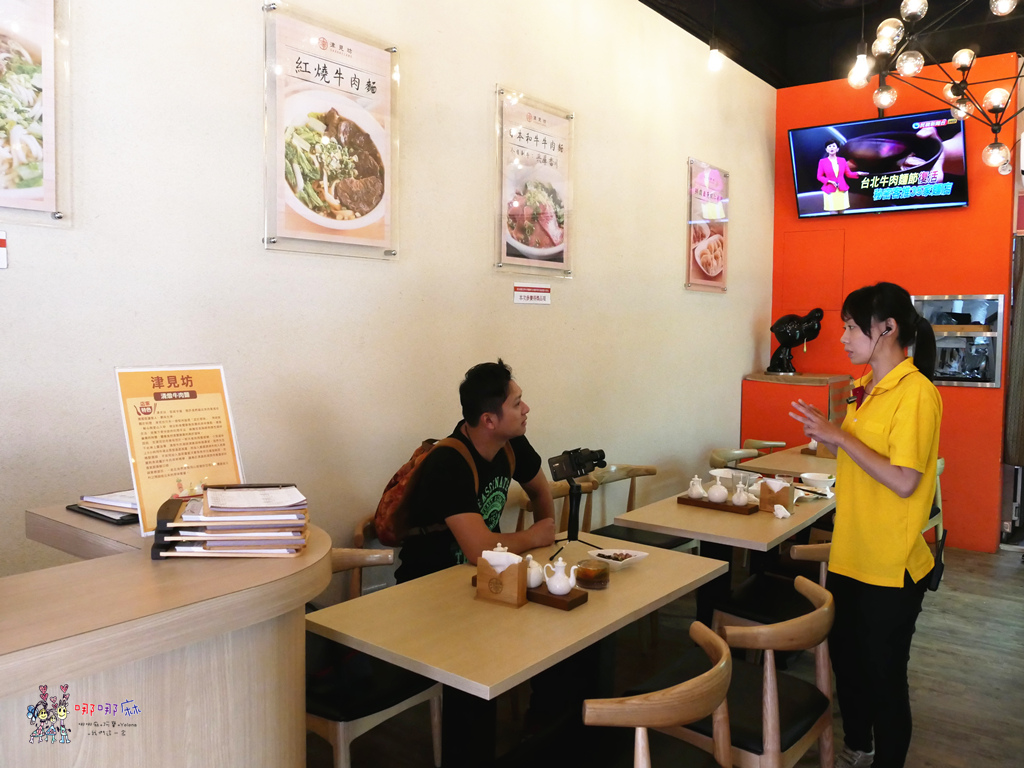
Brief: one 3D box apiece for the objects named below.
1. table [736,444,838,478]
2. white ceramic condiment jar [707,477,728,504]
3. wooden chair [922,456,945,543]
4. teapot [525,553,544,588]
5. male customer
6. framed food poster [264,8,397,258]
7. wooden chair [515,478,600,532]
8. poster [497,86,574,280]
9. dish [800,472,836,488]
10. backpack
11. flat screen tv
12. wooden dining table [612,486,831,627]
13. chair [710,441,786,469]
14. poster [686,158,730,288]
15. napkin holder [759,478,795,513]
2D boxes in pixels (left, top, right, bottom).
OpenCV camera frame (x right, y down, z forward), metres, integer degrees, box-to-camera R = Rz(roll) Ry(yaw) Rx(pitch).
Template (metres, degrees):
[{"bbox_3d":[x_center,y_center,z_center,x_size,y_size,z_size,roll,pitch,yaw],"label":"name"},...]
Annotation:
[{"bbox_3d":[1.808,0.785,4.695,0.612,0.745,1.166,4,6,38],"label":"table"},{"bbox_3d":[0.852,0.434,3.423,0.080,0.100,0.080,0,5,0],"label":"white ceramic condiment jar"},{"bbox_3d":[2.213,0.786,4.787,0.530,0.755,0.560,4,5,38],"label":"wooden chair"},{"bbox_3d":[0.047,0.501,2.233,0.085,0.092,0.085,1,4,0],"label":"teapot"},{"bbox_3d":[-0.076,0.594,2.820,0.730,1.360,0.570,4,5,38],"label":"male customer"},{"bbox_3d":[-0.627,-0.876,2.978,0.030,0.760,0.550,4,5,38],"label":"framed food poster"},{"bbox_3d":[0.324,0.857,3.707,0.510,0.750,0.550,4,6,36],"label":"wooden chair"},{"bbox_3d":[0.107,-0.869,3.671,0.030,0.762,0.585,4,6,36],"label":"poster"},{"bbox_3d":[1.390,0.452,3.769,0.165,0.050,0.165,4,5,38],"label":"dish"},{"bbox_3d":[-0.273,0.342,2.840,0.180,0.390,0.290,38,25,28],"label":"backpack"},{"bbox_3d":[2.412,-1.436,5.473,1.075,0.620,0.060,4,32,39],"label":"flat screen tv"},{"bbox_3d":[0.993,0.874,3.538,0.612,0.745,1.166,4,6,37],"label":"wooden dining table"},{"bbox_3d":[1.423,0.771,4.875,0.530,0.755,0.560,4,5,38],"label":"chair"},{"bbox_3d":[1.280,-1.007,5.385,0.030,0.810,0.600,4,5,38],"label":"poster"},{"bbox_3d":[1.026,0.439,3.202,0.116,0.114,0.060,4,5,41],"label":"napkin holder"}]

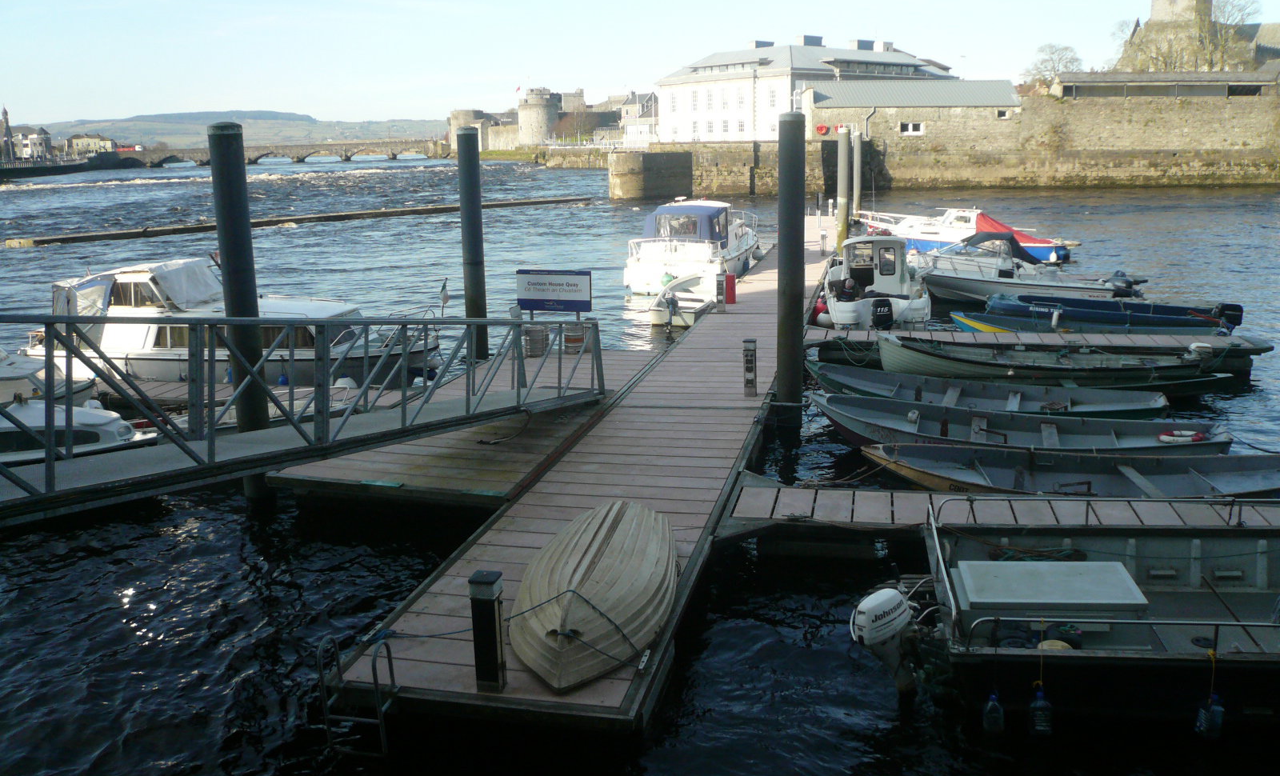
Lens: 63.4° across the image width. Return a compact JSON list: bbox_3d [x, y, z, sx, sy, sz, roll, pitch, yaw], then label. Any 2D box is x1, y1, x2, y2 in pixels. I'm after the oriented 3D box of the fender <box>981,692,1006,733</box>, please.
[{"bbox_3d":[2.602,2.403,7.620,0.160,0.320,0.160,1,13,13],"label":"fender"}]

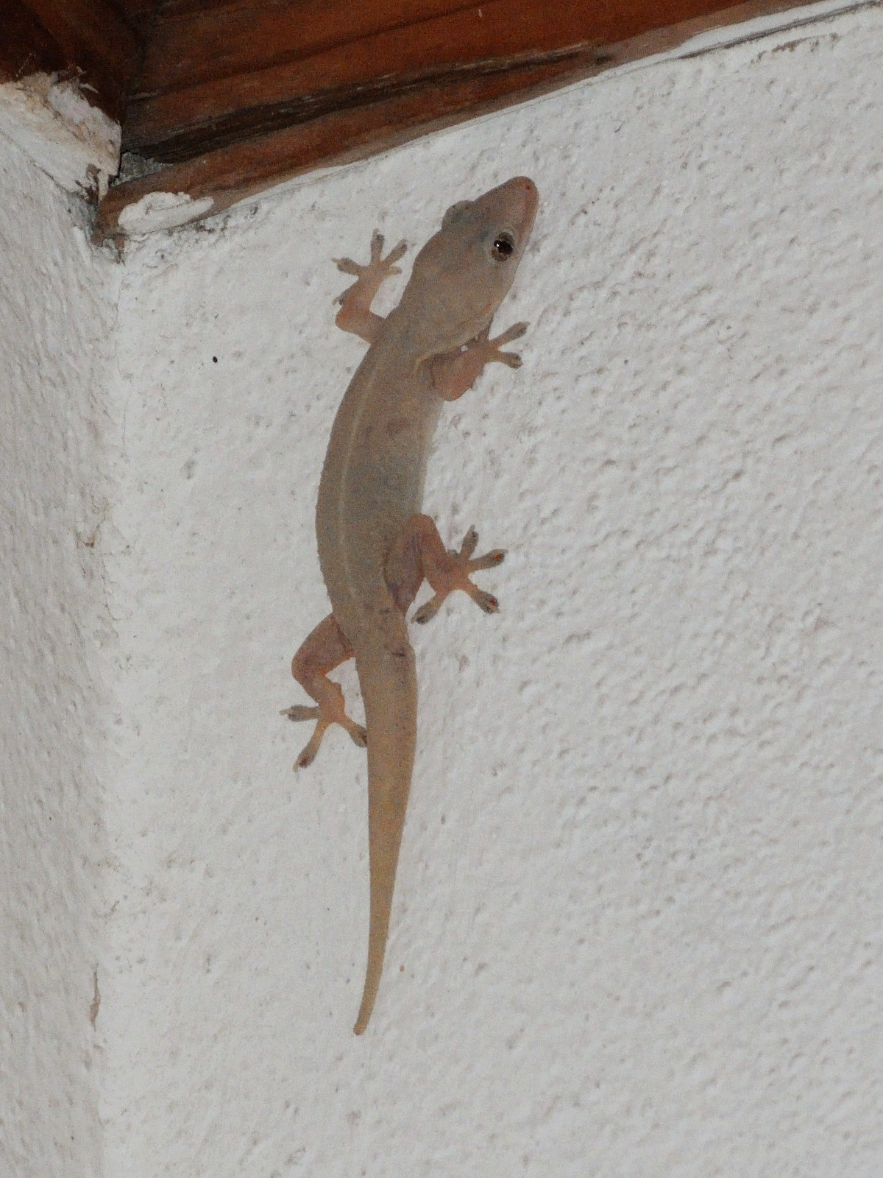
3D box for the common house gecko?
[{"bbox_3d":[-0.008,0.001,0.793,0.031,0.108,0.013,-10,-31,30],"label":"common house gecko"}]

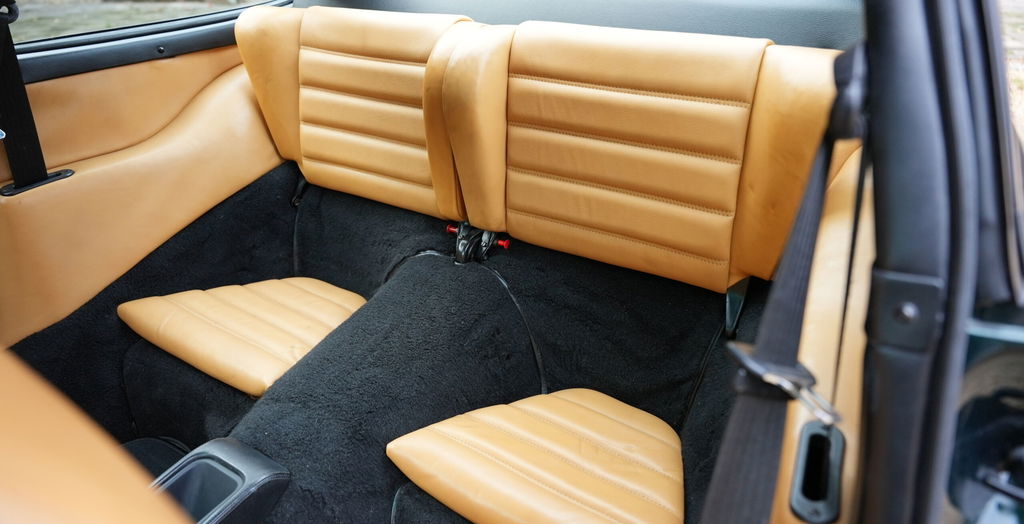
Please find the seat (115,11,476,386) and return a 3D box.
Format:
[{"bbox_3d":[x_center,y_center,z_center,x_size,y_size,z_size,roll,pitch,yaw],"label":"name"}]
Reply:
[{"bbox_3d":[-0.361,-0.132,1.135,0.565,0.525,0.455,16,31,31],"label":"seat"}]

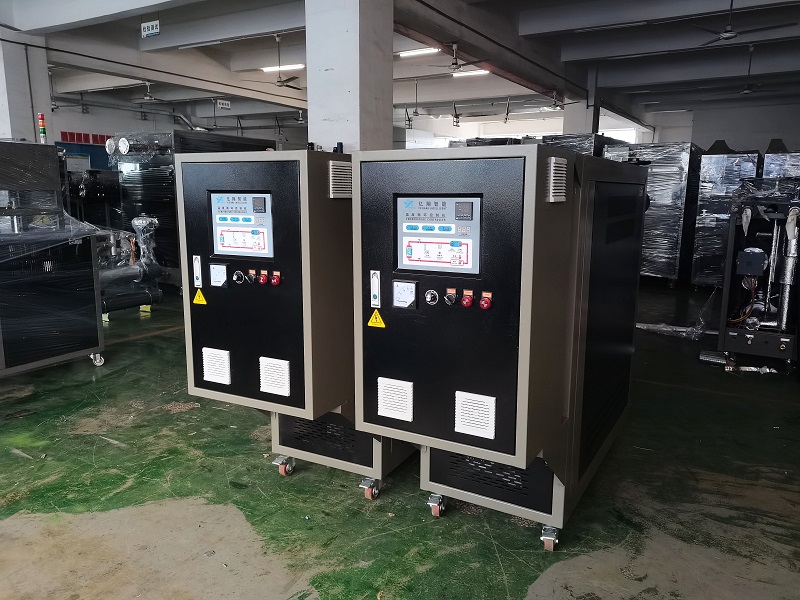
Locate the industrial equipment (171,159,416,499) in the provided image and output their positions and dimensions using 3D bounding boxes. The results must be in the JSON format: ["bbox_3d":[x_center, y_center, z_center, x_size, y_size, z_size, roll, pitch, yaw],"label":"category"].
[{"bbox_3d":[-0.101,0.057,2.832,0.545,1.356,1.846,6,12,26],"label":"industrial equipment"}]

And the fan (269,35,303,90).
[{"bbox_3d":[-2.061,-3.953,9.947,1.100,0.831,1.150,-2,11,-11],"label":"fan"}]

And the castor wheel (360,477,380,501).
[{"bbox_3d":[-0.122,0.757,2.487,0.060,0.105,0.100,5,11,23],"label":"castor wheel"}]

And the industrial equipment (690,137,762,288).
[{"bbox_3d":[4.242,-1.103,7.777,0.630,1.860,1.150,7,13,32],"label":"industrial equipment"}]

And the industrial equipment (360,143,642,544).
[{"bbox_3d":[0.553,0.122,2.493,0.545,1.356,1.846,6,12,29],"label":"industrial equipment"}]

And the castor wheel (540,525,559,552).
[{"bbox_3d":[0.536,0.825,2.136,0.060,0.105,0.100,3,11,17],"label":"castor wheel"}]

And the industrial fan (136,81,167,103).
[{"bbox_3d":[-5.971,-4.952,14.239,1.050,0.476,1.100,-4,11,-22],"label":"industrial fan"}]

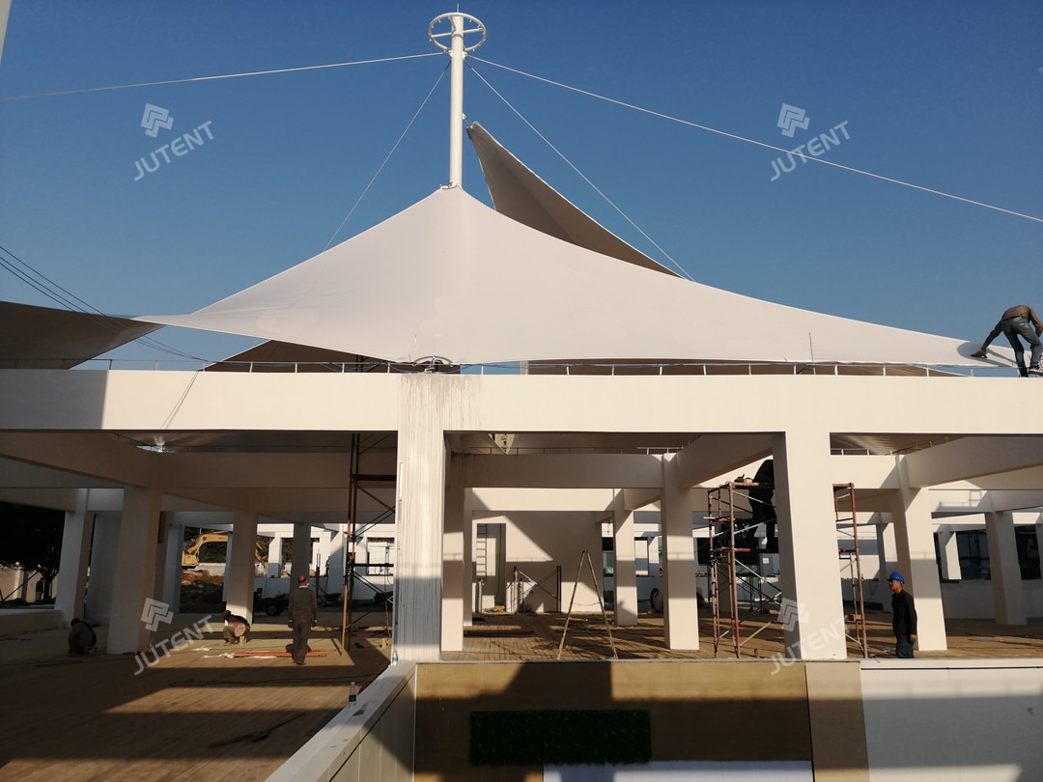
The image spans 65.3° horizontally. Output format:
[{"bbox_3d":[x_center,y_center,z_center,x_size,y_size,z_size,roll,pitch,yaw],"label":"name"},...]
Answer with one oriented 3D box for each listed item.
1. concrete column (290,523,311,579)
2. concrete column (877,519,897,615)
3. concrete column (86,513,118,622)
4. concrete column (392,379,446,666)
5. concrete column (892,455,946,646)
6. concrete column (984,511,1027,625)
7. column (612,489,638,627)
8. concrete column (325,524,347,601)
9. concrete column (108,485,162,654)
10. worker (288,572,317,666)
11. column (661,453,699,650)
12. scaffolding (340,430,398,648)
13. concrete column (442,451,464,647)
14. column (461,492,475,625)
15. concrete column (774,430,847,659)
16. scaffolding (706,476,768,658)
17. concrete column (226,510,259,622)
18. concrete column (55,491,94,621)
[{"bbox_3d":[-9.257,7.429,34.153,0.618,3.650,0.618,0,-12,-2],"label":"concrete column"},{"bbox_3d":[15.842,7.494,34.960,0.618,3.800,0.618,0,-12,-2],"label":"concrete column"},{"bbox_3d":[-13.988,5.974,27.532,0.812,3.643,0.693,0,-12,-2],"label":"concrete column"},{"bbox_3d":[-1.333,1.798,10.841,0.602,4.032,0.594,0,-12,-2],"label":"concrete column"},{"bbox_3d":[9.274,3.767,19.119,0.618,4.369,0.618,0,-12,-2],"label":"concrete column"},{"bbox_3d":[16.098,5.842,27.109,0.618,3.700,0.618,0,-12,-2],"label":"concrete column"},{"bbox_3d":[3.389,5.430,26.783,0.618,4.369,0.618,0,-12,-2],"label":"column"},{"bbox_3d":[-9.514,9.007,42.020,0.618,3.900,0.618,0,-12,-2],"label":"concrete column"},{"bbox_3d":[-8.702,3.988,18.357,0.617,3.606,0.577,0,-12,-2],"label":"concrete column"},{"bbox_3d":[-4.347,4.533,16.164,0.560,1.694,0.380,0,-12,1],"label":"worker"},{"bbox_3d":[3.622,3.689,18.818,0.616,4.378,0.604,0,-12,-2],"label":"column"},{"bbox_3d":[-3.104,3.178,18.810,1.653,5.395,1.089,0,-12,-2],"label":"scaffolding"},{"bbox_3d":[-1.605,3.657,18.631,0.604,4.378,0.604,0,-12,-2],"label":"concrete column"},{"bbox_3d":[-1.883,5.357,26.505,0.604,4.378,0.604,0,-12,-2],"label":"column"},{"bbox_3d":[3.931,2.241,11.155,0.617,3.289,0.577,0,-12,-2],"label":"concrete column"},{"bbox_3d":[4.013,2.999,12.442,1.920,3.040,1.260,0,-12,-2],"label":"scaffolding"},{"bbox_3d":[-8.974,5.699,26.173,0.616,3.592,0.614,0,-12,-2],"label":"concrete column"},{"bbox_3d":[-14.291,5.283,26.066,0.614,4.378,0.614,0,-12,-2],"label":"concrete column"}]

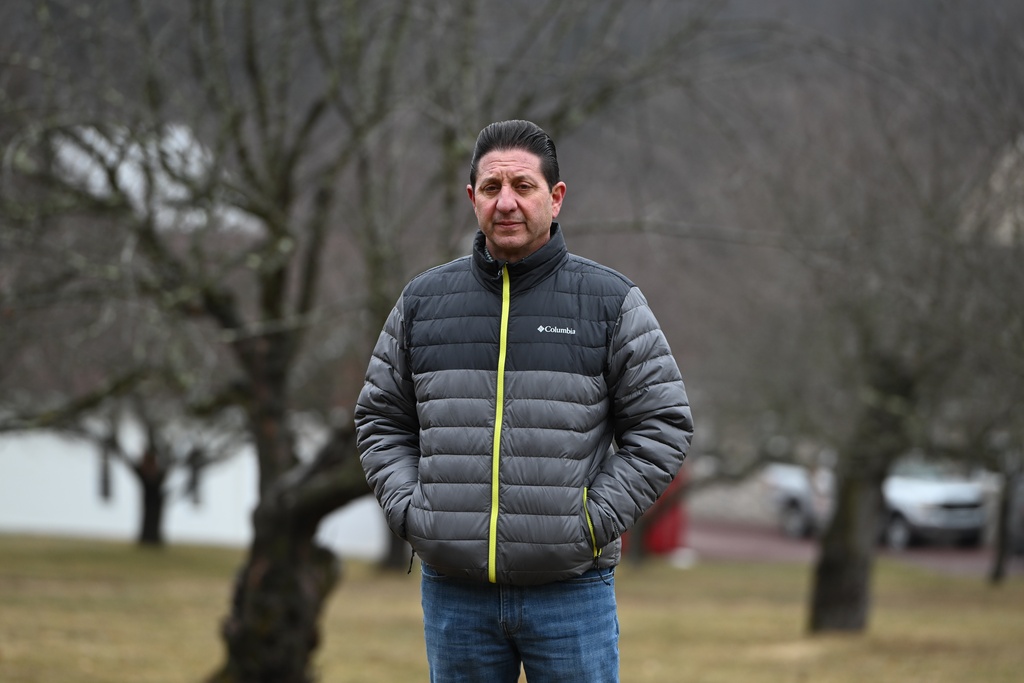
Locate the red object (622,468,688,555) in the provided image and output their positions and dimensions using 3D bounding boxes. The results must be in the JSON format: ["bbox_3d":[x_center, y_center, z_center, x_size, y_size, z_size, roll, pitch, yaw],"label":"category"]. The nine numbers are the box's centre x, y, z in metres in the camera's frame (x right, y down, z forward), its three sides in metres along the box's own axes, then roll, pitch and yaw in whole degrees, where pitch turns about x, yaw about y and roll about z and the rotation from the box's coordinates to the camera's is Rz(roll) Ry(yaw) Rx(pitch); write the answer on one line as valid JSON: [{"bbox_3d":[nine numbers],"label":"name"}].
[{"bbox_3d":[2.150,2.830,97.000,1.800,1.550,1.700,0,-2,0],"label":"red object"}]

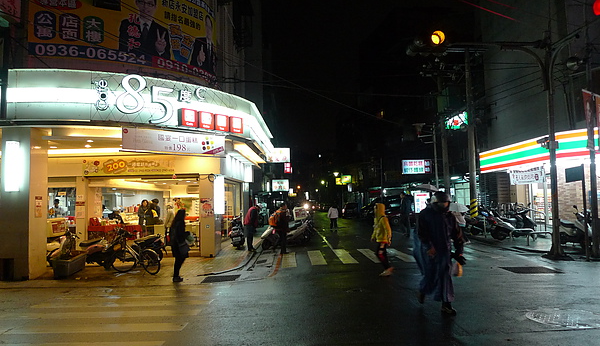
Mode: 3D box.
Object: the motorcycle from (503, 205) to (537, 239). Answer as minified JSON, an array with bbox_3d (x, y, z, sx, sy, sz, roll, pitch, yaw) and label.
[{"bbox_3d":[7.721,1.731,14.700,1.700,1.120,0.680,-2,-4,7],"label":"motorcycle"}]

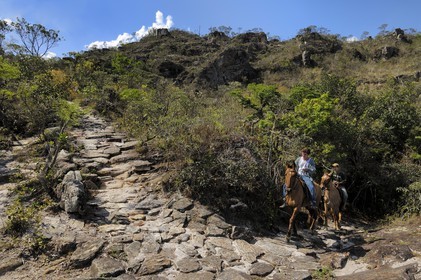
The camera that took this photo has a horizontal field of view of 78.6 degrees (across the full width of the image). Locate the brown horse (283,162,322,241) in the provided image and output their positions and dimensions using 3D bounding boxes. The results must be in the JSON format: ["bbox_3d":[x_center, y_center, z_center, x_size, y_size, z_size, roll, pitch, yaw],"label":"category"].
[{"bbox_3d":[2.483,1.556,6.927,0.580,1.920,2.200,-5,-8,38],"label":"brown horse"}]

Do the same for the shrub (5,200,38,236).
[{"bbox_3d":[-3.896,1.598,5.300,0.620,0.660,0.600,4,-7,-36],"label":"shrub"}]

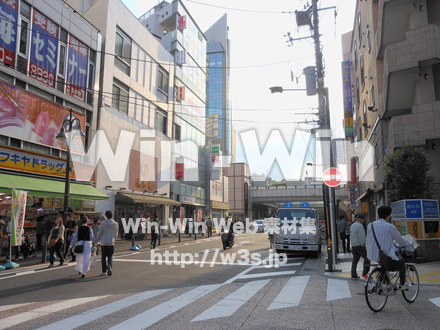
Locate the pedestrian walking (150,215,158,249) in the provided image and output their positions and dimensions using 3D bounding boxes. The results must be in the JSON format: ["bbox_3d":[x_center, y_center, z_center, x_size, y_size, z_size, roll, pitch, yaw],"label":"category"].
[{"bbox_3d":[-3.269,3.362,17.905,0.460,1.680,0.460,-5,-10,32],"label":"pedestrian walking"}]

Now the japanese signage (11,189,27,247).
[{"bbox_3d":[-6.673,1.754,11.821,0.120,1.820,0.580,-2,-9,16],"label":"japanese signage"}]

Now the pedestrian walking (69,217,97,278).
[{"bbox_3d":[-3.674,2.180,9.566,0.620,1.600,0.420,1,-8,-8],"label":"pedestrian walking"}]

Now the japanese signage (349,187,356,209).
[{"bbox_3d":[11.505,2.909,30.903,0.620,1.750,0.150,-2,-9,16],"label":"japanese signage"}]

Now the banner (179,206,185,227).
[{"bbox_3d":[-3.161,4.400,30.000,0.540,1.750,0.060,-2,-9,16],"label":"banner"}]

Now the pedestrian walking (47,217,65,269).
[{"bbox_3d":[-5.279,2.490,11.527,0.480,1.608,0.430,-3,-9,18],"label":"pedestrian walking"}]

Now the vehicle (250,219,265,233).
[{"bbox_3d":[5.091,7.103,41.399,1.650,1.450,4.100,-2,-9,16],"label":"vehicle"}]

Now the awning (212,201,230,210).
[{"bbox_3d":[0.069,4.562,39.716,0.600,0.750,7.100,-2,-9,16],"label":"awning"}]

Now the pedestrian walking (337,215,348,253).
[{"bbox_3d":[5.602,3.180,16.329,0.480,1.663,0.400,-3,-9,16],"label":"pedestrian walking"}]

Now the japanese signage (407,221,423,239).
[{"bbox_3d":[6.554,2.185,11.944,0.490,0.610,0.060,-6,-10,32],"label":"japanese signage"}]

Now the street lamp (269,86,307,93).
[{"bbox_3d":[2.499,-2.666,12.616,1.600,0.240,0.280,-2,-9,16],"label":"street lamp"}]

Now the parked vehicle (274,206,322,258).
[{"bbox_3d":[3.664,2.973,16.136,1.720,2.020,4.700,-2,-9,16],"label":"parked vehicle"}]

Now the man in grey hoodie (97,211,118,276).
[{"bbox_3d":[-3.066,2.146,9.785,0.550,1.749,0.420,1,-9,-6],"label":"man in grey hoodie"}]

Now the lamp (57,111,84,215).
[{"bbox_3d":[-5.682,0.657,13.364,1.300,5.650,0.420,-2,-9,16],"label":"lamp"}]

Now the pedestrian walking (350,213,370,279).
[{"bbox_3d":[3.722,2.140,9.491,0.480,1.645,0.420,-8,-12,41],"label":"pedestrian walking"}]

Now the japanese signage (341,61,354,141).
[{"bbox_3d":[9.838,-4.966,27.224,0.640,6.310,0.280,-2,-9,16],"label":"japanese signage"}]

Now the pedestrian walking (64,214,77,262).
[{"bbox_3d":[-5.475,2.680,13.118,0.470,1.717,0.450,-5,-10,28],"label":"pedestrian walking"}]

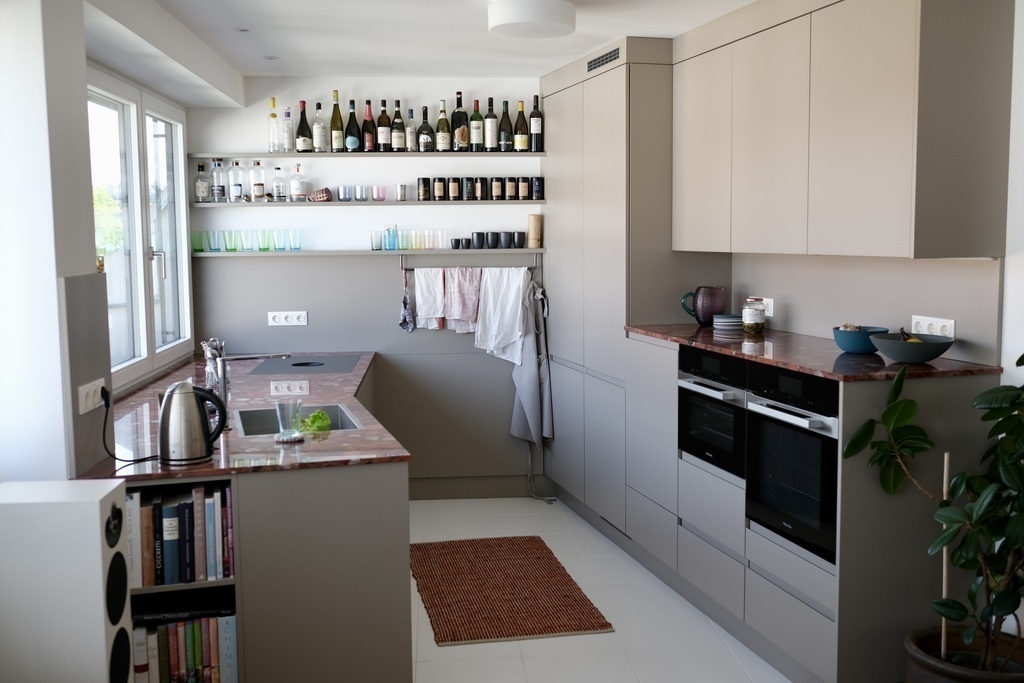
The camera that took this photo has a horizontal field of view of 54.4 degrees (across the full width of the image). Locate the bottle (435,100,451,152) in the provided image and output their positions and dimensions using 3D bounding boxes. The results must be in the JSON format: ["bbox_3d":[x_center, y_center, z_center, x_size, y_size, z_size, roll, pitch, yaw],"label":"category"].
[{"bbox_3d":[-0.403,-1.266,5.865,0.082,0.298,0.082,-1,6,-5],"label":"bottle"}]

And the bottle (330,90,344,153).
[{"bbox_3d":[-1.020,-1.284,5.814,0.074,0.356,0.074,-1,6,-5],"label":"bottle"}]

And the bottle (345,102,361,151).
[{"bbox_3d":[-0.921,-1.248,5.787,0.088,0.302,0.088,-1,6,-4],"label":"bottle"}]

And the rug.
[{"bbox_3d":[-0.075,1.137,4.711,0.738,0.012,1.340,-2,6,-12],"label":"rug"}]

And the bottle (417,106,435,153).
[{"bbox_3d":[-0.501,-1.236,5.821,0.096,0.266,0.096,-1,6,-4],"label":"bottle"}]

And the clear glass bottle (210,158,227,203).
[{"bbox_3d":[-1.694,-0.930,5.761,0.085,0.249,0.085,-1,6,-4],"label":"clear glass bottle"}]

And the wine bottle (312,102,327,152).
[{"bbox_3d":[-1.107,-1.231,5.741,0.076,0.288,0.076,-1,6,-4],"label":"wine bottle"}]

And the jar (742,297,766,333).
[{"bbox_3d":[1.101,-0.118,4.523,0.103,0.151,0.103,-1,6,0],"label":"jar"}]

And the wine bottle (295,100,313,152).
[{"bbox_3d":[-1.201,-1.241,5.766,0.091,0.295,0.091,-1,6,-4],"label":"wine bottle"}]

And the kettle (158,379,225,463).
[{"bbox_3d":[-1.006,0.251,3.139,0.222,0.251,0.165,0,6,4],"label":"kettle"}]

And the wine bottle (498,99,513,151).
[{"bbox_3d":[-0.033,-1.272,5.894,0.078,0.297,0.078,-1,6,-5],"label":"wine bottle"}]

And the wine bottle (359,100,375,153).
[{"bbox_3d":[-0.835,-1.260,5.831,0.079,0.299,0.079,-1,6,-5],"label":"wine bottle"}]

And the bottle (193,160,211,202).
[{"bbox_3d":[-1.800,-0.924,5.790,0.088,0.234,0.088,-1,6,-5],"label":"bottle"}]

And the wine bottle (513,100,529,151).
[{"bbox_3d":[0.056,-1.253,5.823,0.081,0.297,0.081,-1,6,-4],"label":"wine bottle"}]

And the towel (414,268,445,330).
[{"bbox_3d":[-0.487,-0.252,5.912,0.176,0.365,0.050,-1,6,-4],"label":"towel"}]

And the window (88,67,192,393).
[{"bbox_3d":[-1.836,-0.545,4.929,0.090,1.420,1.740,-1,6,-5],"label":"window"}]

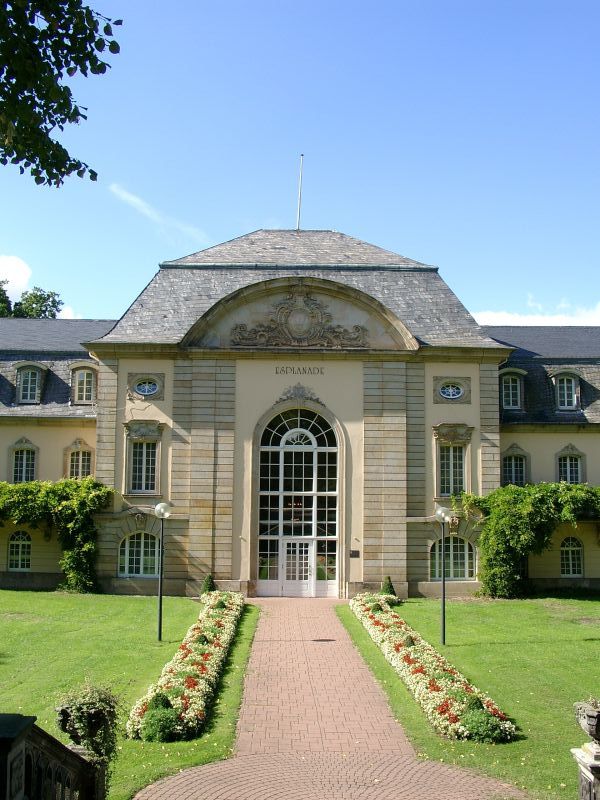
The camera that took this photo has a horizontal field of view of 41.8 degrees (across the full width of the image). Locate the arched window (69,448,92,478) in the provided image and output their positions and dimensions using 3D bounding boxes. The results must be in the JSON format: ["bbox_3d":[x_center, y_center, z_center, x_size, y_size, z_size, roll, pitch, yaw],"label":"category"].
[{"bbox_3d":[-9.377,2.915,33.505,0.998,1.650,0.250,1,-6,-1],"label":"arched window"}]

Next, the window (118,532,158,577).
[{"bbox_3d":[-7.112,6.866,34.777,1.809,1.949,0.200,1,-6,-1],"label":"window"}]

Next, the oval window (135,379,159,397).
[{"bbox_3d":[-6.903,-0.519,35.454,1.125,0.727,0.200,1,-6,-1],"label":"oval window"}]

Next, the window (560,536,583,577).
[{"bbox_3d":[12.529,7.237,36.164,1.041,1.837,0.200,1,-6,-1],"label":"window"}]

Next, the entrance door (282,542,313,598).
[{"bbox_3d":[-0.089,6.807,31.668,1.249,2.261,0.150,1,-6,-1],"label":"entrance door"}]

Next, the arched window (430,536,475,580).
[{"bbox_3d":[6.222,6.443,31.904,1.833,1.781,0.250,1,-6,-1],"label":"arched window"}]

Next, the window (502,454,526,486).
[{"bbox_3d":[9.967,3.359,36.529,1.083,1.598,0.200,1,-6,-1],"label":"window"}]

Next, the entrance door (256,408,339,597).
[{"bbox_3d":[-0.100,4.131,31.927,3.271,7.598,0.300,1,-6,-1],"label":"entrance door"}]

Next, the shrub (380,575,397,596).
[{"bbox_3d":[3.802,8.098,33.762,0.640,1.011,0.640,1,-6,-1],"label":"shrub"}]

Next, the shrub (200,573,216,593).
[{"bbox_3d":[-3.904,8.007,33.738,0.580,1.011,0.580,1,-6,-1],"label":"shrub"}]

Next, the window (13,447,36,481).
[{"bbox_3d":[-11.759,2.849,33.474,0.996,1.650,0.250,1,-6,-1],"label":"window"}]

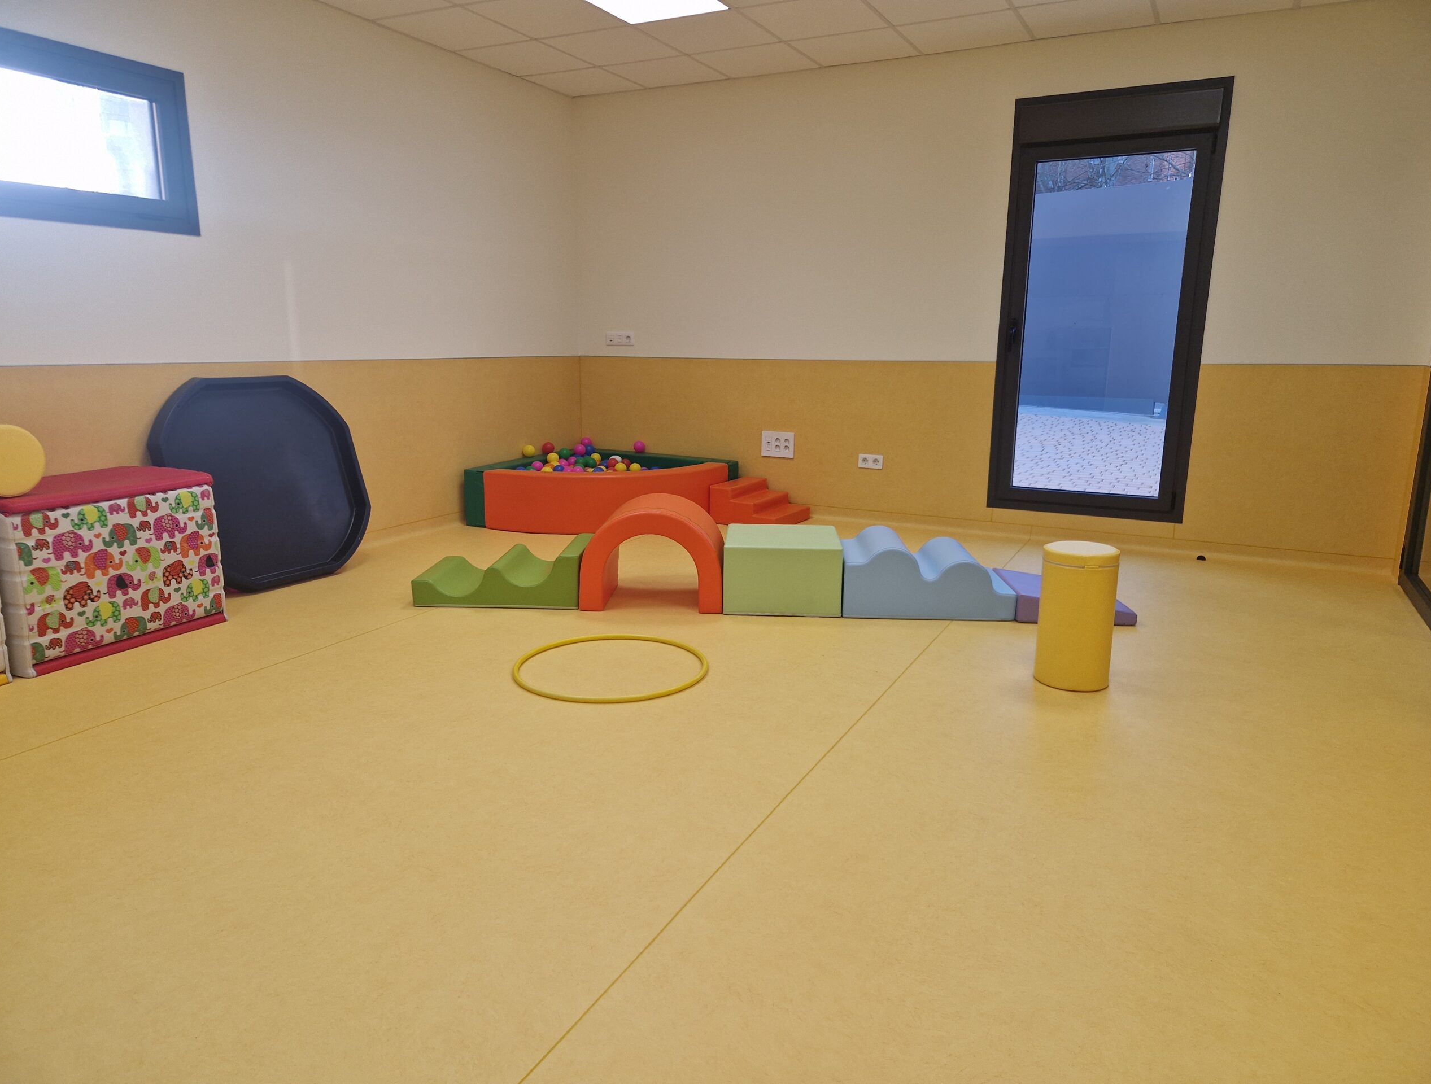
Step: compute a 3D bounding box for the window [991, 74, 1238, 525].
[{"bbox_3d":[2.089,-1.250,5.214,1.040,2.235,0.100,7,13,27],"label":"window"}]

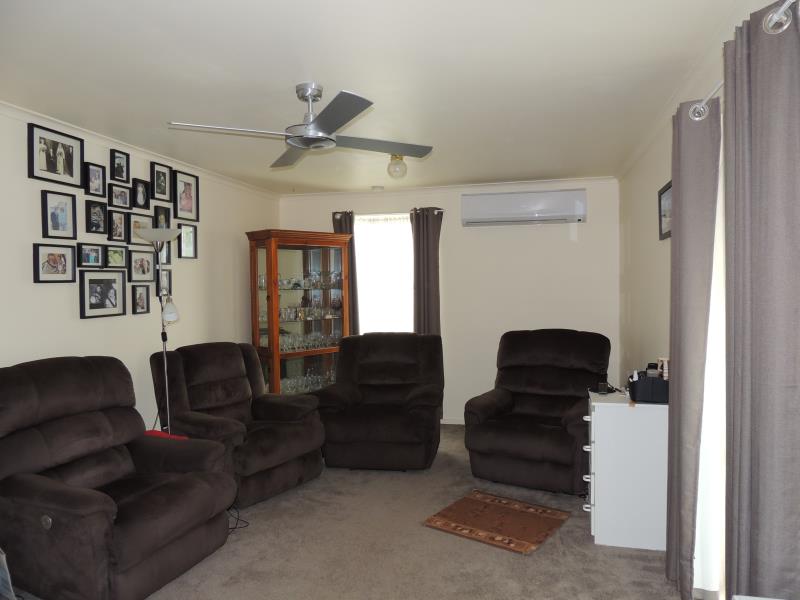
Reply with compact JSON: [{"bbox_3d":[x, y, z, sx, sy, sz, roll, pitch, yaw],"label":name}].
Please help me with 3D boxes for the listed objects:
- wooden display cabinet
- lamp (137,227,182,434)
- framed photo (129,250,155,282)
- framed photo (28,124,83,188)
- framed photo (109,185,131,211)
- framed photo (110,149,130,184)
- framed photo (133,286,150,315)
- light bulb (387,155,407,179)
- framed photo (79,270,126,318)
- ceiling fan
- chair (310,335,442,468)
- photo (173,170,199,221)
[{"bbox_3d":[-0.934,0.334,5.359,0.908,1.944,0.447,-3,3,-42],"label":"wooden display cabinet"},{"bbox_3d":[-1.518,0.441,3.569,0.285,1.800,0.285,-1,2,-23],"label":"lamp"},{"bbox_3d":[-1.760,-0.227,3.793,0.024,0.211,0.245,0,2,13],"label":"framed photo"},{"bbox_3d":[-2.006,-0.832,3.254,0.025,0.304,0.364,0,2,14],"label":"framed photo"},{"bbox_3d":[-1.883,-0.694,3.743,0.025,0.154,0.197,0,2,14],"label":"framed photo"},{"bbox_3d":[-1.810,-0.860,3.591,0.024,0.196,0.148,0,2,13],"label":"framed photo"},{"bbox_3d":[-1.833,-0.002,3.933,0.025,0.201,0.148,0,2,14],"label":"framed photo"},{"bbox_3d":[-0.018,-0.976,4.072,0.144,0.166,0.144,-1,2,0],"label":"light bulb"},{"bbox_3d":[-1.917,-0.039,3.597,0.025,0.300,0.366,0,2,14],"label":"framed photo"},{"bbox_3d":[-0.412,-0.852,2.580,1.140,0.280,1.140,0,2,13],"label":"ceiling fan"},{"bbox_3d":[-0.115,0.793,4.657,0.990,1.005,0.950,0,2,9],"label":"chair"},{"bbox_3d":[-1.649,-0.797,4.299,0.024,0.361,0.291,0,2,13],"label":"photo"}]

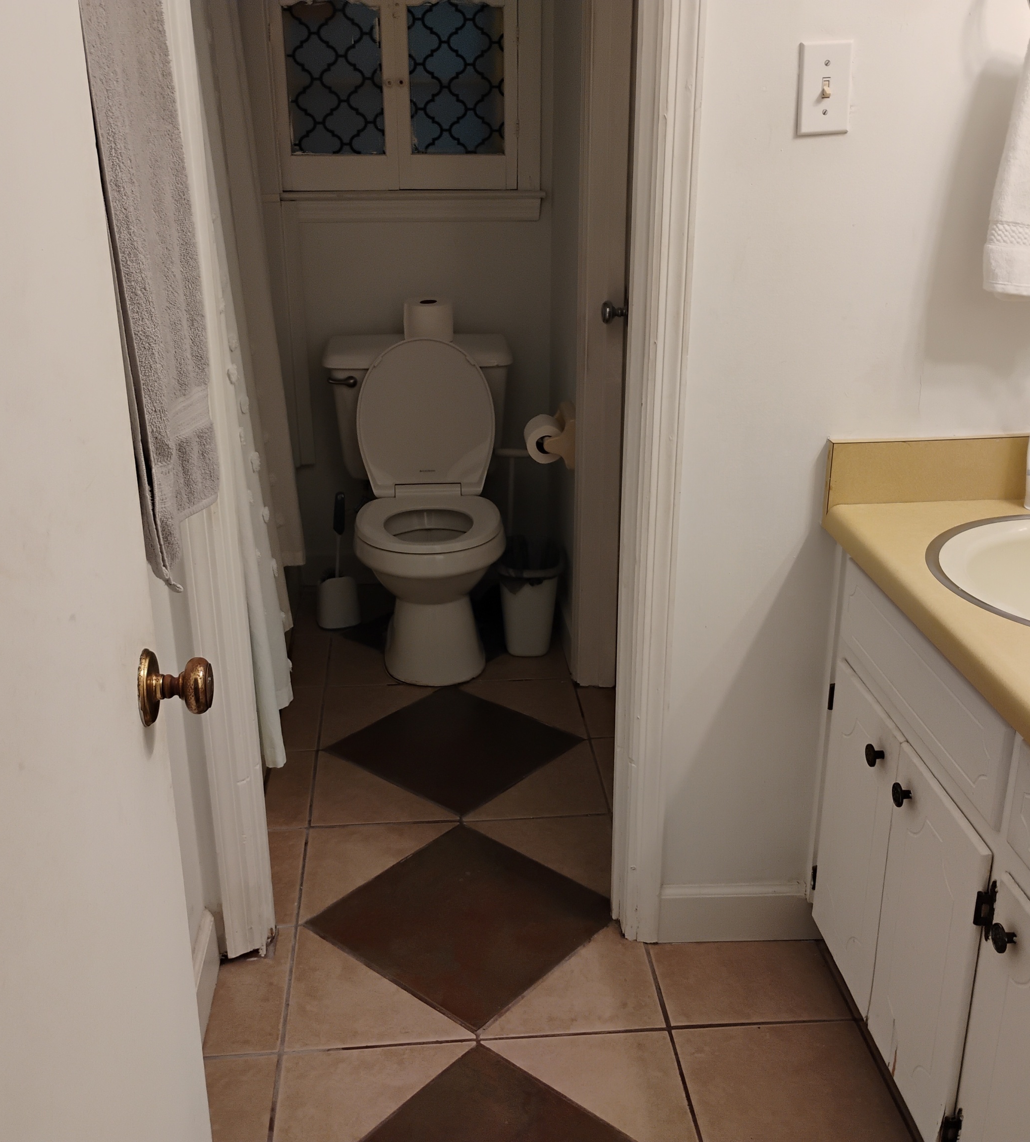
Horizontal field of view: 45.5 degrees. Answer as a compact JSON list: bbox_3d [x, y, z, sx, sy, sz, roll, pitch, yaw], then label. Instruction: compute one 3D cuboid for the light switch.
[{"bbox_3d":[0.411,-0.634,1.615,0.071,0.115,0.018,-2,22,-4],"label":"light switch"}]

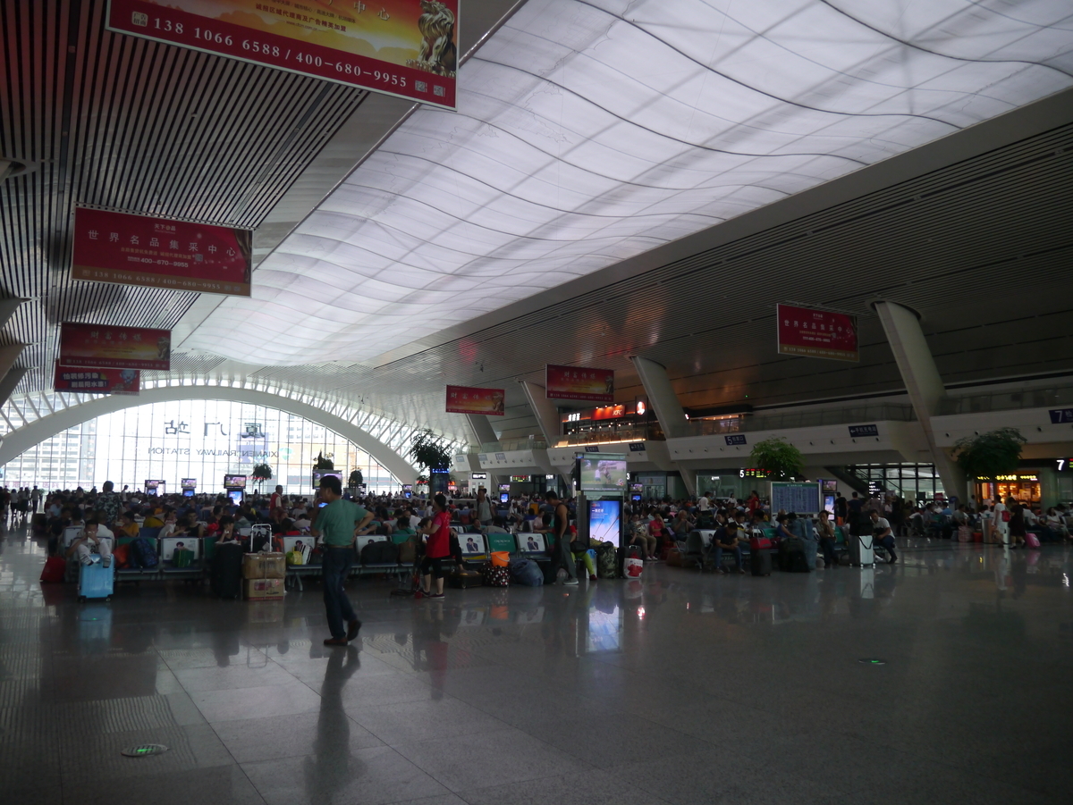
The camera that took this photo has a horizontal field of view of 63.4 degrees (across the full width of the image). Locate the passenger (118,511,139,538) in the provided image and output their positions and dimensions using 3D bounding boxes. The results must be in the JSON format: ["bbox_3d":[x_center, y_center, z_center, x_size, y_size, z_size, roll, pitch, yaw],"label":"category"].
[{"bbox_3d":[-7.100,2.509,15.159,0.650,1.220,0.550,4,-7,-29],"label":"passenger"}]

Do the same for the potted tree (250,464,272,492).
[{"bbox_3d":[-23.802,7.167,74.804,1.900,3.849,1.900,4,-7,-29],"label":"potted tree"}]

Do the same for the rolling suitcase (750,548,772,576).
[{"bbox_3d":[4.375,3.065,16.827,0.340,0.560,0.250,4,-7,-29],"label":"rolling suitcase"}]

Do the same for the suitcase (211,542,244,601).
[{"bbox_3d":[-4.610,2.504,12.965,0.420,0.820,0.300,4,-7,-29],"label":"suitcase"}]

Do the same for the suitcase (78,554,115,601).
[{"bbox_3d":[-6.236,2.485,12.305,0.430,0.645,0.270,4,-7,-29],"label":"suitcase"}]

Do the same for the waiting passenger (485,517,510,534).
[{"bbox_3d":[-0.776,2.803,17.214,0.520,1.160,0.720,4,-7,-29],"label":"waiting passenger"}]

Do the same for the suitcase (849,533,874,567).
[{"bbox_3d":[7.421,3.359,19.777,0.450,0.700,0.300,4,-7,-29],"label":"suitcase"}]

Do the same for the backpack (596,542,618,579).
[{"bbox_3d":[1.320,2.988,16.444,0.350,0.660,0.290,2,-6,-15],"label":"backpack"}]

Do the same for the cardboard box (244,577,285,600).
[{"bbox_3d":[-4.097,2.776,13.100,0.500,0.280,0.380,4,-7,-27],"label":"cardboard box"}]

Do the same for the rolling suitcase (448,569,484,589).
[{"bbox_3d":[-1.112,2.965,14.577,0.550,0.220,0.420,4,-7,-35],"label":"rolling suitcase"}]

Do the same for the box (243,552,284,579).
[{"bbox_3d":[-4.029,2.421,12.874,0.560,0.345,0.360,4,-7,-29],"label":"box"}]

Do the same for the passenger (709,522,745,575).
[{"bbox_3d":[4.011,3.006,18.219,0.520,1.030,0.750,2,-6,-18],"label":"passenger"}]

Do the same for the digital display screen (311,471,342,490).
[{"bbox_3d":[-7.754,2.894,32.115,1.050,0.640,0.170,4,-7,-29],"label":"digital display screen"}]

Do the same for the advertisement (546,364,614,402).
[{"bbox_3d":[3.384,-1.401,66.072,6.109,2.518,0.250,4,-7,-29],"label":"advertisement"}]

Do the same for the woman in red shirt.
[{"bbox_3d":[-1.563,2.198,13.399,0.500,1.580,0.460,-2,-6,25],"label":"woman in red shirt"}]

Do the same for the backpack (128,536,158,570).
[{"bbox_3d":[-5.899,2.235,13.002,0.380,0.460,0.260,4,-7,-29],"label":"backpack"}]

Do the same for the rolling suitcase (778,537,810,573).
[{"bbox_3d":[5.174,3.081,17.566,0.470,0.680,0.360,4,-7,-29],"label":"rolling suitcase"}]

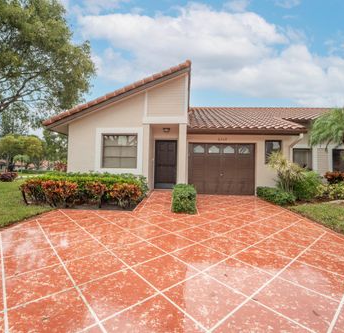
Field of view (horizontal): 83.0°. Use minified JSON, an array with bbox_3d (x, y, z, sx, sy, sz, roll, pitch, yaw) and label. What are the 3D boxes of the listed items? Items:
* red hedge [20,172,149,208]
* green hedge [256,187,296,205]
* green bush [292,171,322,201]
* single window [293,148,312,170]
[{"bbox_3d":[-2.360,0.660,5.550,3.200,0.840,1.200,1,-1,0],"label":"red hedge"},{"bbox_3d":[3.730,1.000,7.000,0.680,0.450,1.750,1,-1,0],"label":"green hedge"},{"bbox_3d":[5.400,0.760,7.750,1.050,1.200,1.000,1,-1,0],"label":"green bush"},{"bbox_3d":[7.105,-0.327,10.600,1.120,1.250,0.120,1,-1,0],"label":"single window"}]

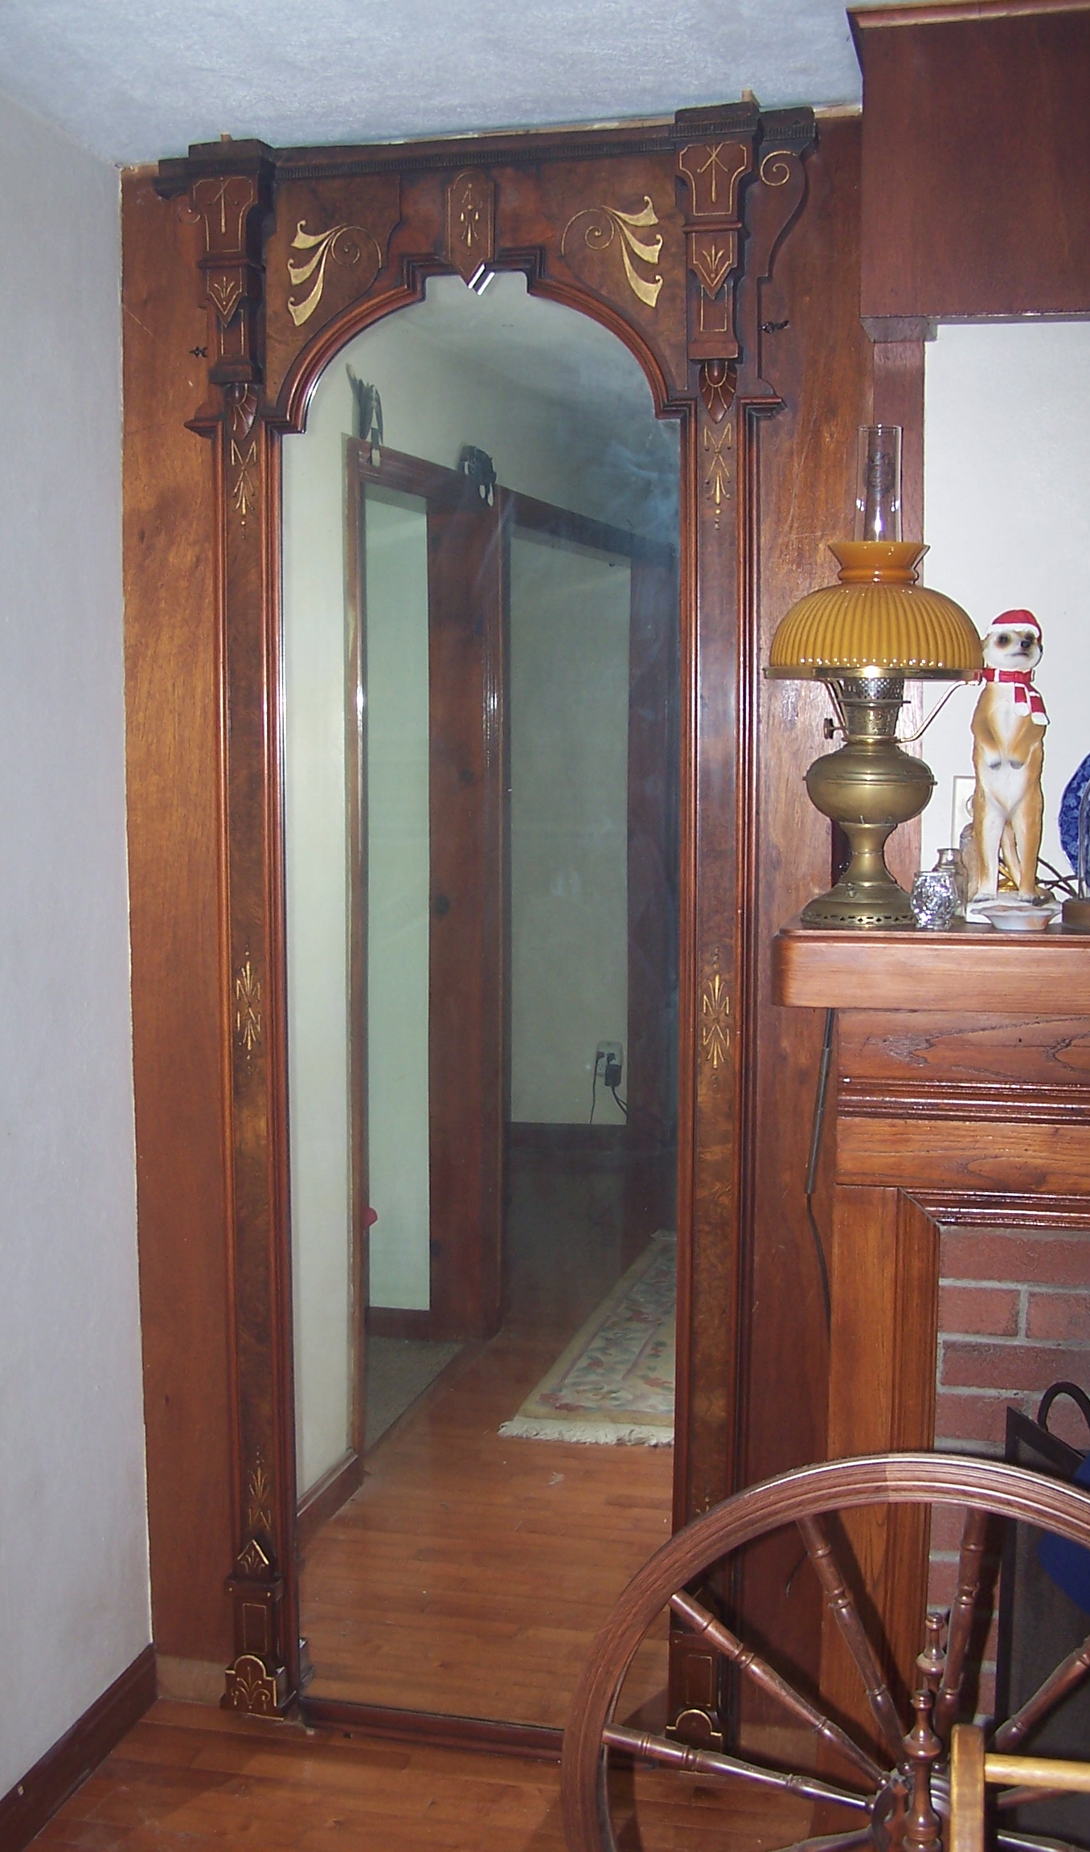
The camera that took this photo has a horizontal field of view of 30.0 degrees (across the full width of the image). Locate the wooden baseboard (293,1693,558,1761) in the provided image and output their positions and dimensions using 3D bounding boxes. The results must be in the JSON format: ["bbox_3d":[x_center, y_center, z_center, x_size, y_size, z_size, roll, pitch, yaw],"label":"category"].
[{"bbox_3d":[-0.111,1.258,3.173,0.580,0.042,0.032,2,7,14],"label":"wooden baseboard"}]

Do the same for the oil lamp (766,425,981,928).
[{"bbox_3d":[0.389,-0.296,2.420,0.255,0.586,0.255,2,7,14],"label":"oil lamp"}]

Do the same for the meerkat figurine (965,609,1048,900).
[{"bbox_3d":[0.557,-0.199,2.452,0.102,0.360,0.110,1,7,6],"label":"meerkat figurine"}]

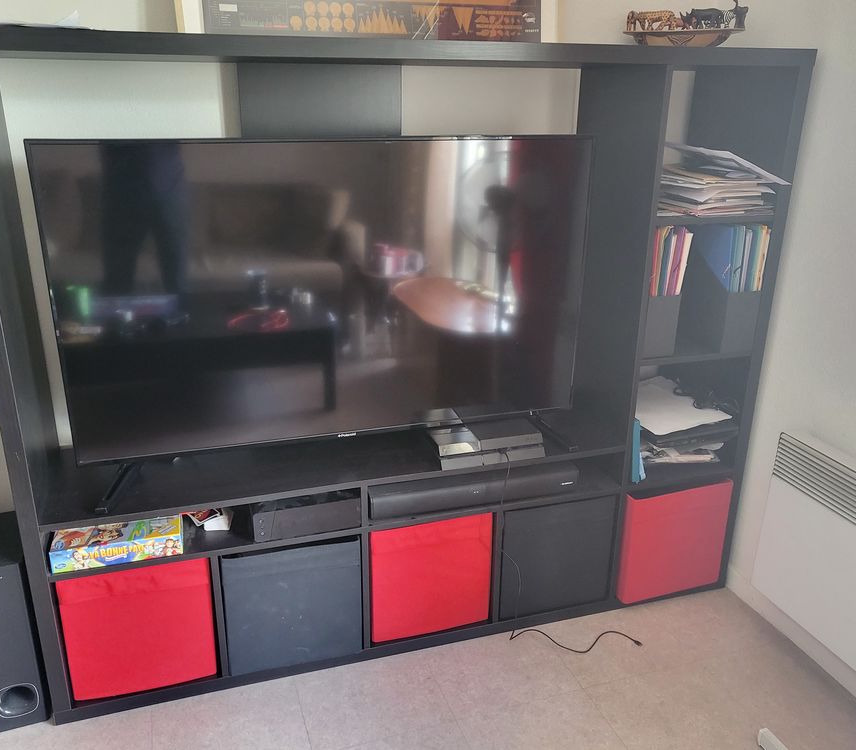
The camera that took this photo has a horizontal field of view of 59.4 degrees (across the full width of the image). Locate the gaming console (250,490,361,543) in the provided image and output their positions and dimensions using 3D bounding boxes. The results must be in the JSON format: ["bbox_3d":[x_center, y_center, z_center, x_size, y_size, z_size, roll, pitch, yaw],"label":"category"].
[{"bbox_3d":[-0.315,0.302,1.869,0.252,0.077,0.230,-6,21,-16],"label":"gaming console"}]

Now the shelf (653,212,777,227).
[{"bbox_3d":[0.645,-0.439,1.995,0.340,0.020,0.380,-6,21,-16],"label":"shelf"}]

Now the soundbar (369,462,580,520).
[{"bbox_3d":[0.117,0.286,1.937,0.560,0.072,0.090,-5,21,-15],"label":"soundbar"}]

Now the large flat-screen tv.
[{"bbox_3d":[-0.206,-0.195,1.788,1.243,0.710,0.070,-6,21,-16],"label":"large flat-screen tv"}]

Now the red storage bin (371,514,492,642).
[{"bbox_3d":[-0.044,0.467,2.109,0.328,0.330,0.375,-6,21,-16],"label":"red storage bin"}]

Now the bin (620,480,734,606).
[{"bbox_3d":[0.644,0.413,2.267,0.328,0.333,0.375,-6,21,-16],"label":"bin"}]

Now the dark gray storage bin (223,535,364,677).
[{"bbox_3d":[-0.376,0.504,1.997,0.328,0.330,0.375,-6,21,-16],"label":"dark gray storage bin"}]

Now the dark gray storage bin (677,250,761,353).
[{"bbox_3d":[0.773,-0.243,2.046,0.100,0.300,0.260,-6,21,-16],"label":"dark gray storage bin"}]

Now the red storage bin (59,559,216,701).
[{"bbox_3d":[-0.716,0.530,1.909,0.328,0.330,0.375,-6,21,-16],"label":"red storage bin"}]

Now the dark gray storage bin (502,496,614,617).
[{"bbox_3d":[0.297,0.436,2.200,0.330,0.333,0.375,-6,21,-16],"label":"dark gray storage bin"}]

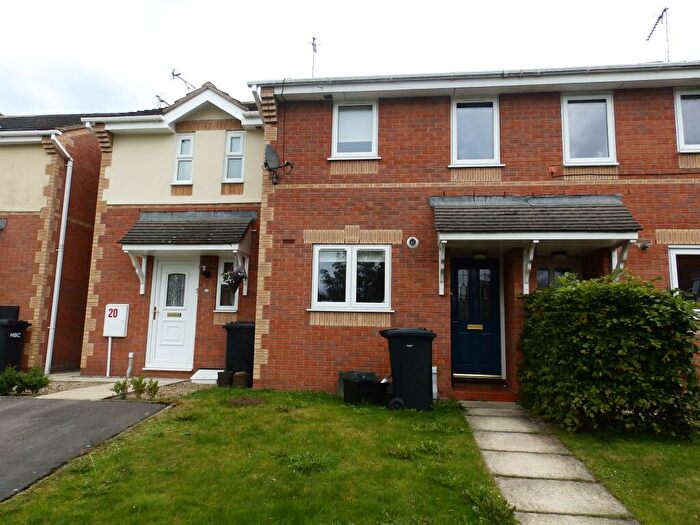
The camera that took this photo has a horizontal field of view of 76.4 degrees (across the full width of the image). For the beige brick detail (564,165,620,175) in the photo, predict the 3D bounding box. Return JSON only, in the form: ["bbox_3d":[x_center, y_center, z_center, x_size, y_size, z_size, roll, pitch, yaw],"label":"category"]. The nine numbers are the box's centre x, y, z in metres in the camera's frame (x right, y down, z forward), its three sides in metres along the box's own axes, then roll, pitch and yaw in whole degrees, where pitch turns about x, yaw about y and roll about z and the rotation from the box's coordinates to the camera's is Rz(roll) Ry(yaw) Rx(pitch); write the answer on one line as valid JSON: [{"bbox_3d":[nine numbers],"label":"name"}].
[{"bbox_3d":[3.643,-1.356,6.768,0.775,0.215,0.100,0,-6,7],"label":"beige brick detail"}]

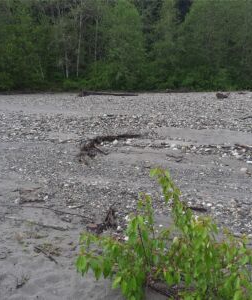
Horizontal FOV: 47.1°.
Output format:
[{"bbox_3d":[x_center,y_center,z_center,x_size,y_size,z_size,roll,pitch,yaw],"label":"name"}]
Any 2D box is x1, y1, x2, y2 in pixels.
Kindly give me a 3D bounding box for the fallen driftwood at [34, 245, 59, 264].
[{"bbox_3d":[-0.723,0.939,2.606,0.364,0.035,0.050,13,19,42],"label":"fallen driftwood"}]

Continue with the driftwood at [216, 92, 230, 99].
[{"bbox_3d":[7.855,-4.366,23.213,1.114,0.478,0.600,5,14,18],"label":"driftwood"}]

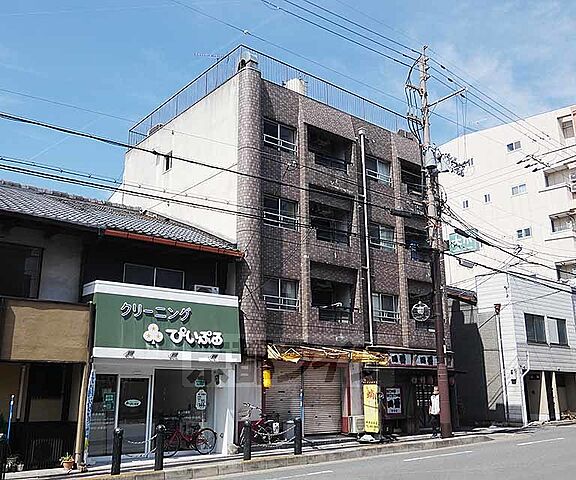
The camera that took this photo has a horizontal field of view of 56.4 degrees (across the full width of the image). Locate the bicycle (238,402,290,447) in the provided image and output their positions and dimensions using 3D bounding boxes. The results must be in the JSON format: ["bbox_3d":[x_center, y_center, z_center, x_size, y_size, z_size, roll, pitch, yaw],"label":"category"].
[{"bbox_3d":[-0.643,5.422,15.708,1.720,1.140,0.580,11,-19,-36],"label":"bicycle"}]

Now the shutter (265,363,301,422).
[{"bbox_3d":[-0.106,5.328,17.872,1.620,2.340,0.100,11,-19,-36],"label":"shutter"}]

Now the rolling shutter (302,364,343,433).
[{"bbox_3d":[1.253,5.603,18.890,1.800,2.320,0.100,11,-19,-36],"label":"rolling shutter"}]

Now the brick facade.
[{"bbox_3d":[2.651,-0.467,21.429,10.800,10.200,0.900,11,-19,-36],"label":"brick facade"}]

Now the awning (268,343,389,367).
[{"bbox_3d":[1.700,4.073,18.688,5.400,0.600,0.700,11,-19,-36],"label":"awning"}]

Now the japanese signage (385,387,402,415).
[{"bbox_3d":[3.878,5.958,19.919,0.730,0.900,0.060,11,-19,-36],"label":"japanese signage"}]

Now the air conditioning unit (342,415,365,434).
[{"bbox_3d":[2.581,6.511,18.985,0.800,0.560,0.300,11,-19,-36],"label":"air conditioning unit"}]

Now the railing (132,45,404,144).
[{"bbox_3d":[-0.783,-4.911,25.606,10.200,1.150,9.200,11,-19,-36],"label":"railing"}]

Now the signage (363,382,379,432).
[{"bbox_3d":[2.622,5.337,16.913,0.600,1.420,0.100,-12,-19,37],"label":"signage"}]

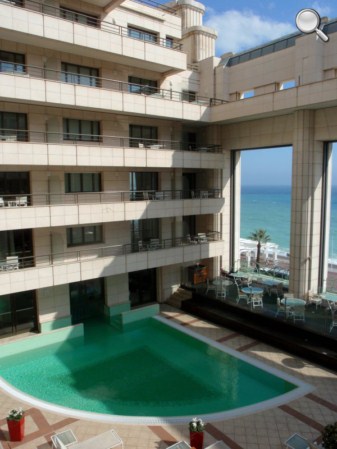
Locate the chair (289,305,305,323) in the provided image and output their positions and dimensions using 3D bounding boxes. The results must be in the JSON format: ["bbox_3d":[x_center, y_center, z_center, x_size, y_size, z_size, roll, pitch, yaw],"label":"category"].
[{"bbox_3d":[6.181,4.209,17.471,0.560,0.880,0.580,-1,6,-4],"label":"chair"}]

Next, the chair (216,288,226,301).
[{"bbox_3d":[3.065,3.867,21.231,0.560,0.880,0.580,0,6,4],"label":"chair"}]

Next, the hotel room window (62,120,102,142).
[{"bbox_3d":[-4.891,-5.320,20.643,2.250,1.180,0.150,-5,7,-35],"label":"hotel room window"}]

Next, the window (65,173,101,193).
[{"bbox_3d":[-4.733,-2.351,20.474,2.200,1.091,0.150,-5,7,-37],"label":"window"}]

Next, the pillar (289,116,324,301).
[{"bbox_3d":[7.831,-0.979,20.423,1.000,10.480,1.600,-6,8,-42],"label":"pillar"}]

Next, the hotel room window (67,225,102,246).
[{"bbox_3d":[-4.708,0.678,20.772,2.191,1.086,0.150,-5,7,-37],"label":"hotel room window"}]

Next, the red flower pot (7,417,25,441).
[{"bbox_3d":[-4.814,6.475,11.514,0.380,0.670,0.380,-1,6,2],"label":"red flower pot"}]

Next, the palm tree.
[{"bbox_3d":[17.144,5.318,68.460,4.000,9.000,4.000,0,6,11],"label":"palm tree"}]

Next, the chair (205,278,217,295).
[{"bbox_3d":[2.584,3.786,22.086,0.580,0.880,0.560,-1,6,2],"label":"chair"}]

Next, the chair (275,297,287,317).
[{"bbox_3d":[5.639,4.139,18.227,0.580,0.880,0.560,0,6,5],"label":"chair"}]

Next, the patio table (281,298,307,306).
[{"bbox_3d":[6.221,4.218,18.065,1.220,0.740,1.220,-1,6,0],"label":"patio table"}]

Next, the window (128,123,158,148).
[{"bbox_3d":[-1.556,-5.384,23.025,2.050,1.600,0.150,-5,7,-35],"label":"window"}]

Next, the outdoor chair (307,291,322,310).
[{"bbox_3d":[7.758,4.009,19.334,0.580,0.890,0.570,3,7,30],"label":"outdoor chair"}]

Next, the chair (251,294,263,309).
[{"bbox_3d":[4.728,4.017,19.620,0.570,0.880,0.580,-2,6,-8],"label":"chair"}]

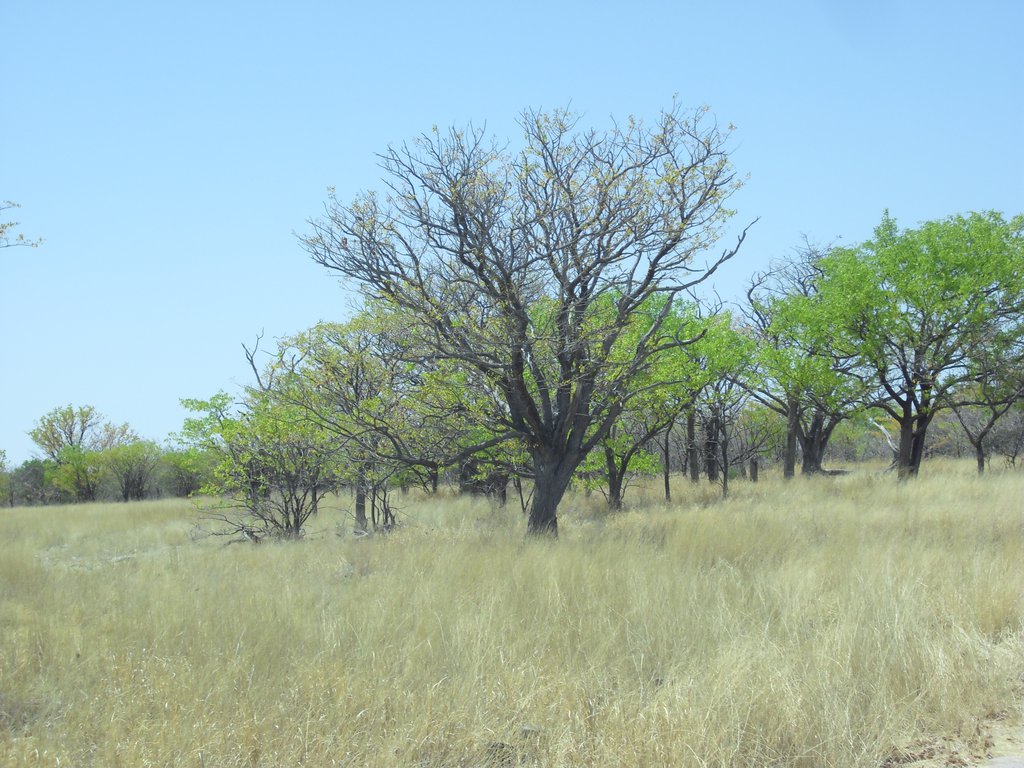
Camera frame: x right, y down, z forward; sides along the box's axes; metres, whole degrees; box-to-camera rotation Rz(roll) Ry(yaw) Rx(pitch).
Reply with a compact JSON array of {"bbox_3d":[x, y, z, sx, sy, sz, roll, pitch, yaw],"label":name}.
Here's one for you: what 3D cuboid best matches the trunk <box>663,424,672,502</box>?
[{"bbox_3d":[3.707,1.895,55.000,0.170,1.870,0.170,-2,-1,0],"label":"trunk"}]

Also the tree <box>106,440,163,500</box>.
[{"bbox_3d":[-13.088,2.999,80.000,1.950,2.100,1.900,-2,-1,0],"label":"tree"}]

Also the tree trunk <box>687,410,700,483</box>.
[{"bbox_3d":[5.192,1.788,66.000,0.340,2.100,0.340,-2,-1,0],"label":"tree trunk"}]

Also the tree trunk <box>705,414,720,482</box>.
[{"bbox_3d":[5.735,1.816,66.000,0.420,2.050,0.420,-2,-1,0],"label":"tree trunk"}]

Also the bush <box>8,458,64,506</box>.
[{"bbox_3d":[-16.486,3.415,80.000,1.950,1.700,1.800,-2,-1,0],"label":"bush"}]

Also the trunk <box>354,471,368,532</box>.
[{"bbox_3d":[-2.739,2.139,42.000,0.240,1.140,0.240,-2,-1,0],"label":"trunk"}]

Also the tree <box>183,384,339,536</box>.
[{"bbox_3d":[-4.305,1.378,39.500,2.750,2.650,2.500,-2,-1,0],"label":"tree"}]

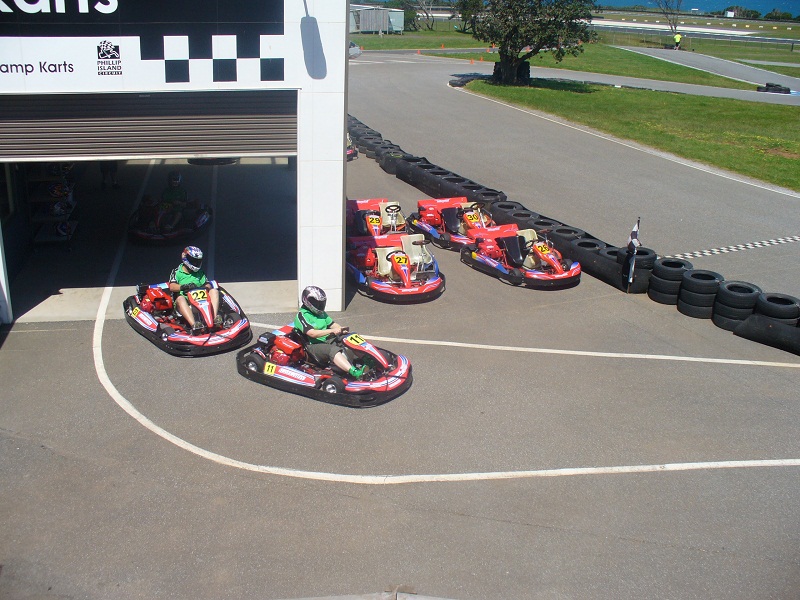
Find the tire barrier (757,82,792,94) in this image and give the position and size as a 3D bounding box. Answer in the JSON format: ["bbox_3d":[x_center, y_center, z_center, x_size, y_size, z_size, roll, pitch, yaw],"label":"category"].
[{"bbox_3d":[19.589,-11.060,44.800,1.700,0.420,0.650,12,22,24],"label":"tire barrier"}]

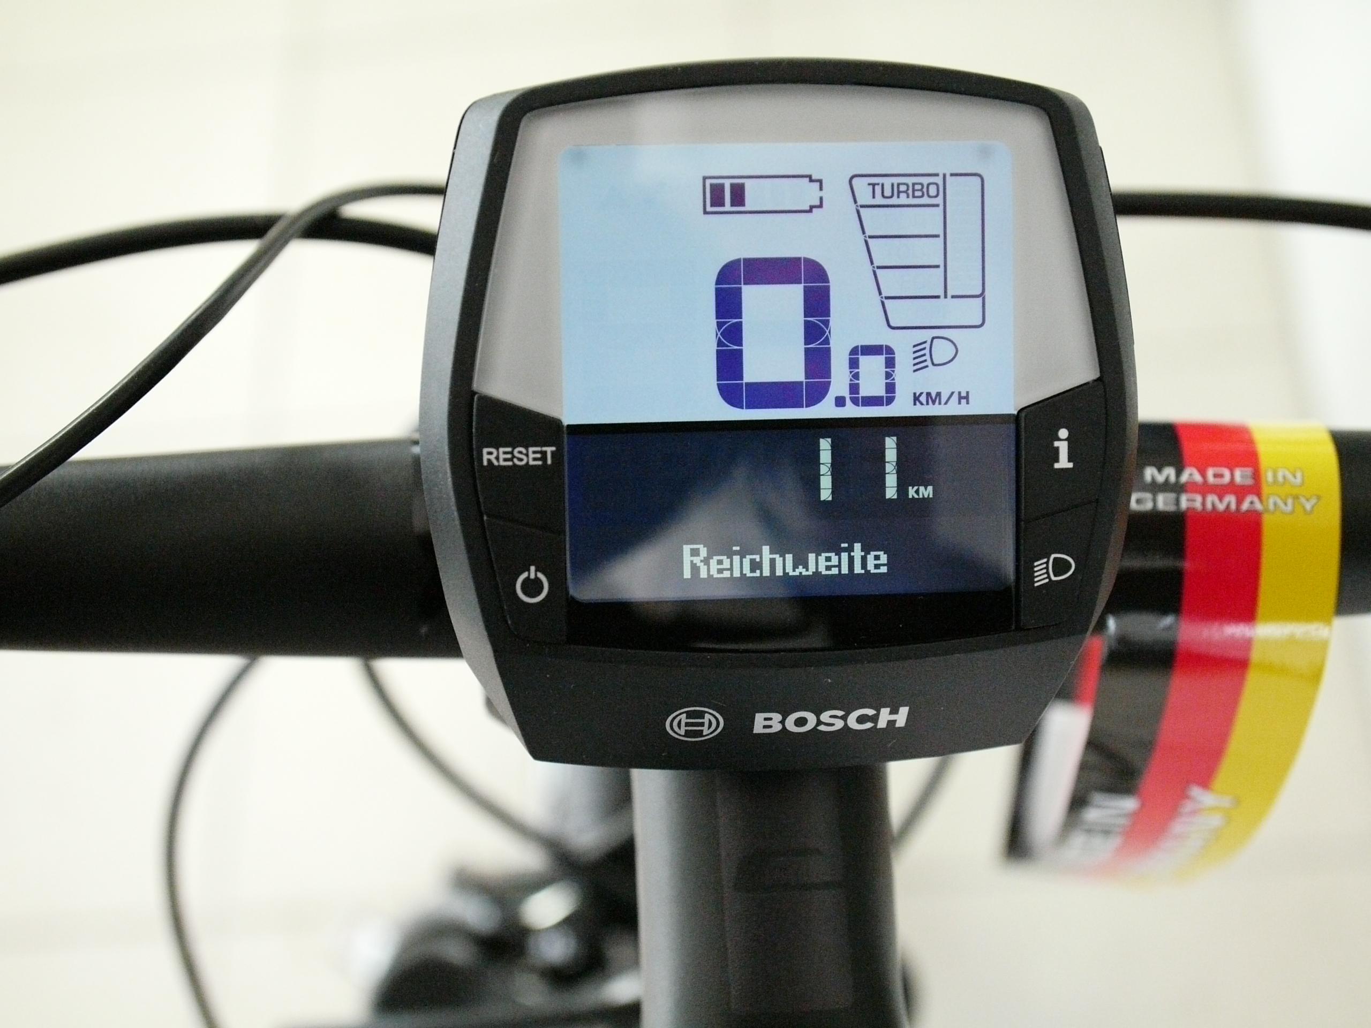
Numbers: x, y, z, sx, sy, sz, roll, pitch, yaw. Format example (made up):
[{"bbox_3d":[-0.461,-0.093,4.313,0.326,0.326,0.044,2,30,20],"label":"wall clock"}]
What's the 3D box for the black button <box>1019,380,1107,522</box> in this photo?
[{"bbox_3d":[0.049,-0.008,0.266,0.011,0.004,0.018,-1,93,-5],"label":"black button"}]

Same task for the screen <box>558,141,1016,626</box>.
[{"bbox_3d":[0.013,-0.018,0.263,0.058,0.004,0.059,-1,93,-5],"label":"screen"}]

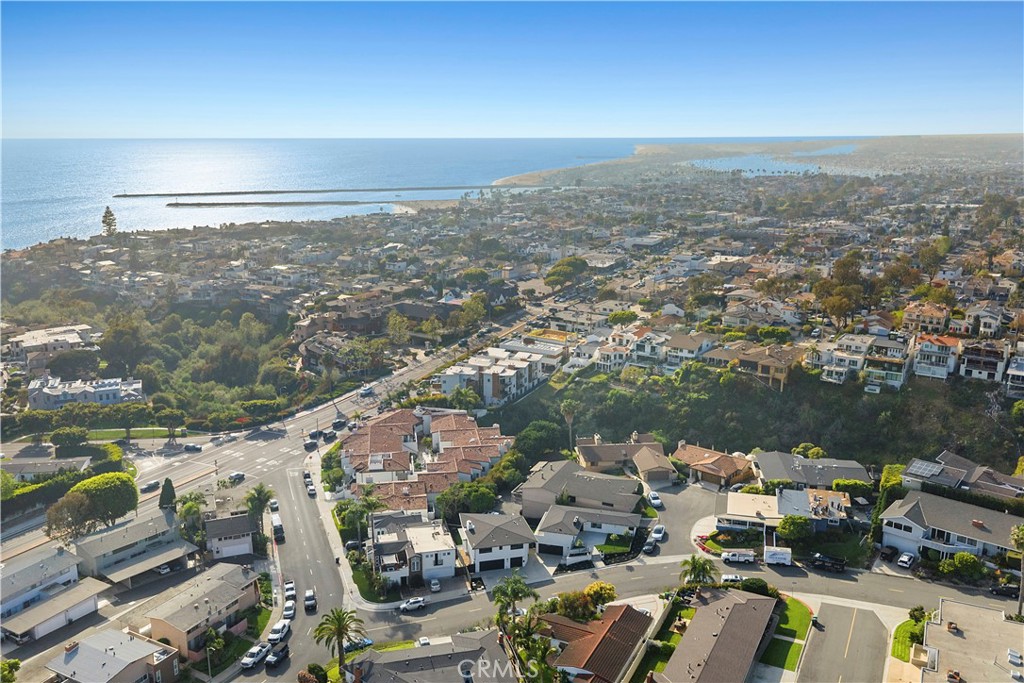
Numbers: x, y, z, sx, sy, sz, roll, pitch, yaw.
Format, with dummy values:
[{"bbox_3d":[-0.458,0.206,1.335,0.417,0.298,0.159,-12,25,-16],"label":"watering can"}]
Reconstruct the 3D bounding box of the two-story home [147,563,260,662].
[{"bbox_3d":[-53.500,46.389,139.407,9.600,5.900,18.000,5,16,20],"label":"two-story home"}]

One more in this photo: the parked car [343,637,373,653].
[{"bbox_3d":[-24.878,48.866,128.608,4.650,1.460,1.850,-4,15,-15],"label":"parked car"}]

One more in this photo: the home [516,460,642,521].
[{"bbox_3d":[15.100,32.799,171.724,23.500,7.300,15.700,6,16,22],"label":"home"}]

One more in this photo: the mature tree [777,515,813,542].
[{"bbox_3d":[52.320,35.300,147.860,6.200,5.700,6.200,0,15,0],"label":"mature tree"}]

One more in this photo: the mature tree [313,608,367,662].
[{"bbox_3d":[-25.050,44.300,115.980,7.500,10.400,7.500,0,15,0],"label":"mature tree"}]

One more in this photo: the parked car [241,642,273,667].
[{"bbox_3d":[-41.750,51.319,130.564,1.930,1.820,5.500,5,16,19],"label":"parked car"}]

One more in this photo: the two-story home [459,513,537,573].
[{"bbox_3d":[-2.800,37.951,153.742,12.400,7.000,12.400,-3,15,-13],"label":"two-story home"}]

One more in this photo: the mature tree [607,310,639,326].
[{"bbox_3d":[45.310,-8.380,325.880,12.500,6.300,8.500,0,15,0],"label":"mature tree"}]

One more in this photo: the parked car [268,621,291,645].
[{"bbox_3d":[-38.609,48.225,132.377,2.000,1.830,5.100,2,15,9],"label":"parked car"}]

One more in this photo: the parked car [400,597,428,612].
[{"bbox_3d":[-17.669,46.821,141.931,4.550,1.660,1.860,-4,15,-15],"label":"parked car"}]

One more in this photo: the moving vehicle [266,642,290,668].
[{"bbox_3d":[-37.046,49.438,125.694,1.900,1.860,4.600,4,15,16],"label":"moving vehicle"}]

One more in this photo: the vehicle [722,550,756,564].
[{"bbox_3d":[40.400,38.355,142.480,5.700,1.900,2.000,0,15,-1],"label":"vehicle"}]

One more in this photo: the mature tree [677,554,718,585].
[{"bbox_3d":[31.170,39.250,133.740,6.400,6.900,6.400,0,15,0],"label":"mature tree"}]

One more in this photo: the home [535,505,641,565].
[{"bbox_3d":[14.750,36.680,154.250,18.200,6.000,12.700,4,15,15],"label":"home"}]

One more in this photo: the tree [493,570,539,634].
[{"bbox_3d":[0.400,42.936,130.653,7.000,11.000,7.000,0,15,0],"label":"tree"}]

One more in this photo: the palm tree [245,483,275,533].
[{"bbox_3d":[-54.800,35.986,173.175,7.200,11.000,7.200,0,15,0],"label":"palm tree"}]

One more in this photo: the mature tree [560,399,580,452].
[{"bbox_3d":[14.960,23.250,203.680,4.400,16.000,4.400,0,15,0],"label":"mature tree"}]

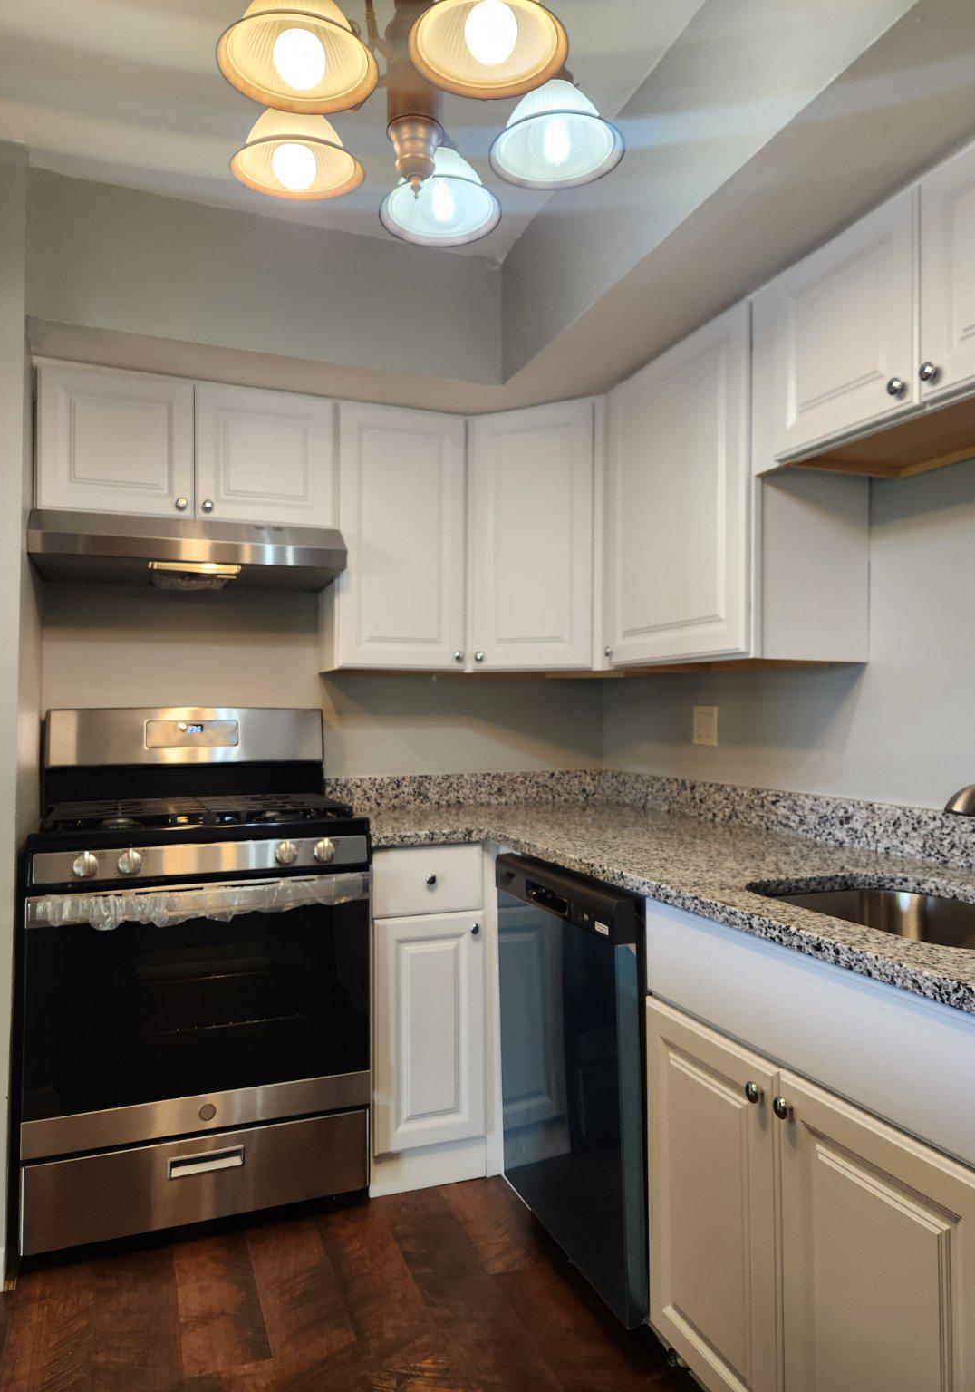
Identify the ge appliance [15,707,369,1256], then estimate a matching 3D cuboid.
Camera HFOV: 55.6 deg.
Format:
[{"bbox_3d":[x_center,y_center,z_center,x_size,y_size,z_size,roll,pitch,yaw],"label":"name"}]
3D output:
[{"bbox_3d":[-0.749,0.645,2.394,0.759,1.219,0.665,0,-1,-21],"label":"ge appliance"}]

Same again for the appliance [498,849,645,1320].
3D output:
[{"bbox_3d":[0.431,0.775,2.055,0.625,0.800,0.603,0,-1,-21],"label":"appliance"}]

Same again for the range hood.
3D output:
[{"bbox_3d":[-0.807,-0.394,2.522,0.758,0.129,0.456,0,-1,-21],"label":"range hood"}]

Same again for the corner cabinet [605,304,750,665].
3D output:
[{"bbox_3d":[0.579,-0.459,2.293,0.305,0.765,0.630,0,-1,-21],"label":"corner cabinet"}]

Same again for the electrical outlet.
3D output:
[{"bbox_3d":[0.618,0.085,2.628,0.012,0.111,0.116,0,-1,-21],"label":"electrical outlet"}]

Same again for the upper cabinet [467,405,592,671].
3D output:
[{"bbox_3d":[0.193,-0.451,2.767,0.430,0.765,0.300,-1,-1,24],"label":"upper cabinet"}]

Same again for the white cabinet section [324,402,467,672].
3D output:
[{"bbox_3d":[-0.300,-0.456,2.846,0.382,0.766,0.318,0,-1,-21],"label":"white cabinet section"}]

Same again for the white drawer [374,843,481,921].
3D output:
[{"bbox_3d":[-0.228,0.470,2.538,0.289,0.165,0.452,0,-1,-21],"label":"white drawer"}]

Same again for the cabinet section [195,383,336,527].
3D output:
[{"bbox_3d":[-0.661,-0.654,2.709,0.393,0.372,0.318,0,-1,-21],"label":"cabinet section"}]

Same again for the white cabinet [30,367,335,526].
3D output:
[{"bbox_3d":[-0.826,-0.648,2.594,0.762,0.378,0.315,0,-1,-21],"label":"white cabinet"}]

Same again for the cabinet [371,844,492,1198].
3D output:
[{"bbox_3d":[-0.249,0.817,2.630,0.340,0.878,0.615,0,-1,-21],"label":"cabinet"}]

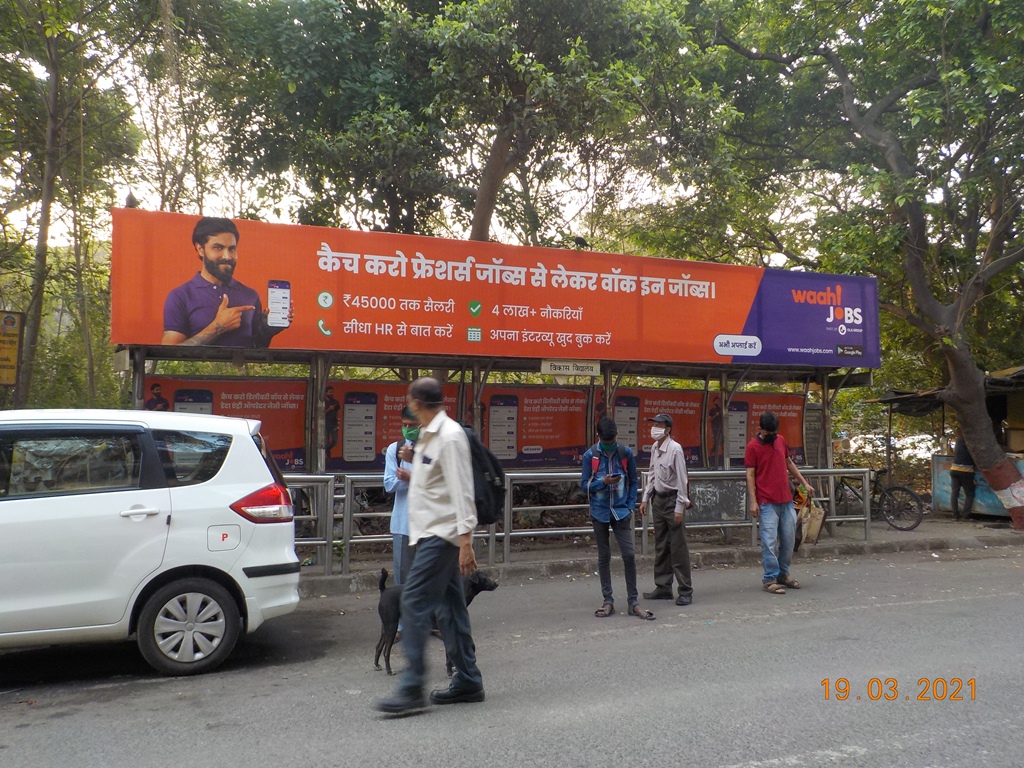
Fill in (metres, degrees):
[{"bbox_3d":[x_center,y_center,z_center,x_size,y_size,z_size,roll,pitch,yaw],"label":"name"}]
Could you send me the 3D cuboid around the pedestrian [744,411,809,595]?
[{"bbox_3d":[2.551,1.129,8.669,0.560,1.710,0.380,1,-5,-9],"label":"pedestrian"}]

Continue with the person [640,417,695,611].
[{"bbox_3d":[1.391,1.103,7.968,0.490,1.690,0.400,-5,-6,44],"label":"person"}]

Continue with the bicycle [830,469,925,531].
[{"bbox_3d":[5.531,1.730,13.755,0.560,1.000,1.650,4,-6,-40],"label":"bicycle"}]

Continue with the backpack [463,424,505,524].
[{"bbox_3d":[-0.170,0.500,4.820,0.250,0.530,0.330,2,-5,-23],"label":"backpack"}]

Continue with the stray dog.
[{"bbox_3d":[-0.462,1.445,5.447,0.770,0.660,0.230,0,-5,2],"label":"stray dog"}]

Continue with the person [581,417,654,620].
[{"bbox_3d":[0.883,1.098,7.517,0.560,1.680,0.420,0,-5,-1],"label":"person"}]

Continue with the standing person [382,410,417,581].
[{"bbox_3d":[-0.718,1.007,6.518,0.460,1.690,0.360,2,-5,-20],"label":"standing person"}]

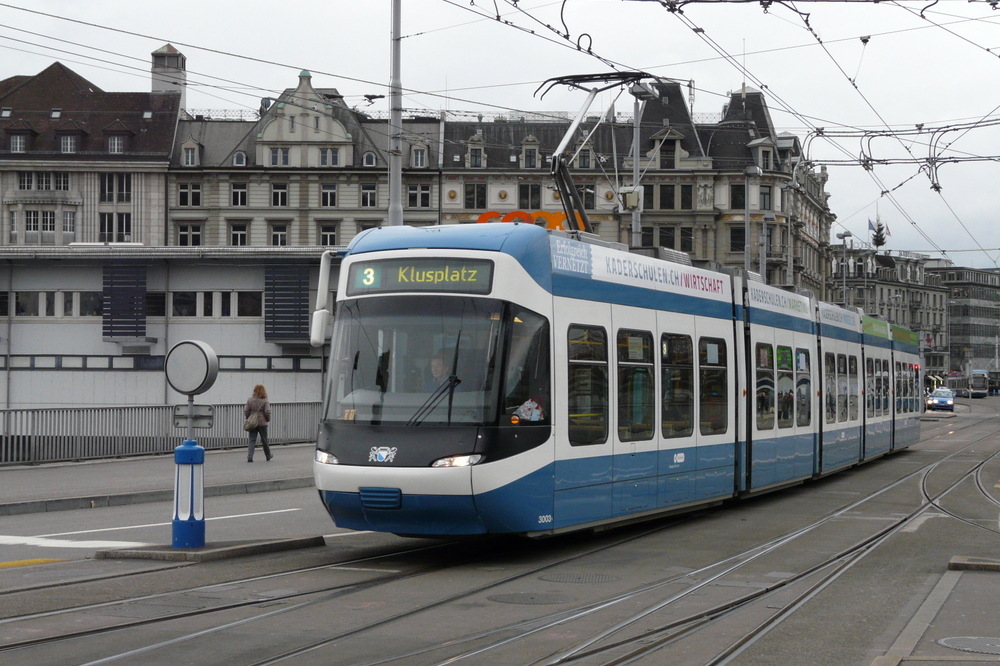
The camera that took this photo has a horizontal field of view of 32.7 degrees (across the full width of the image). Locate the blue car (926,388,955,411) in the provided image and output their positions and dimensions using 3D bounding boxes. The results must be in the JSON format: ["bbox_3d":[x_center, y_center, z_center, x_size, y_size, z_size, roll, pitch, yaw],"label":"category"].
[{"bbox_3d":[35.056,5.368,134.963,1.740,1.620,4.100,0,-2,14],"label":"blue car"}]

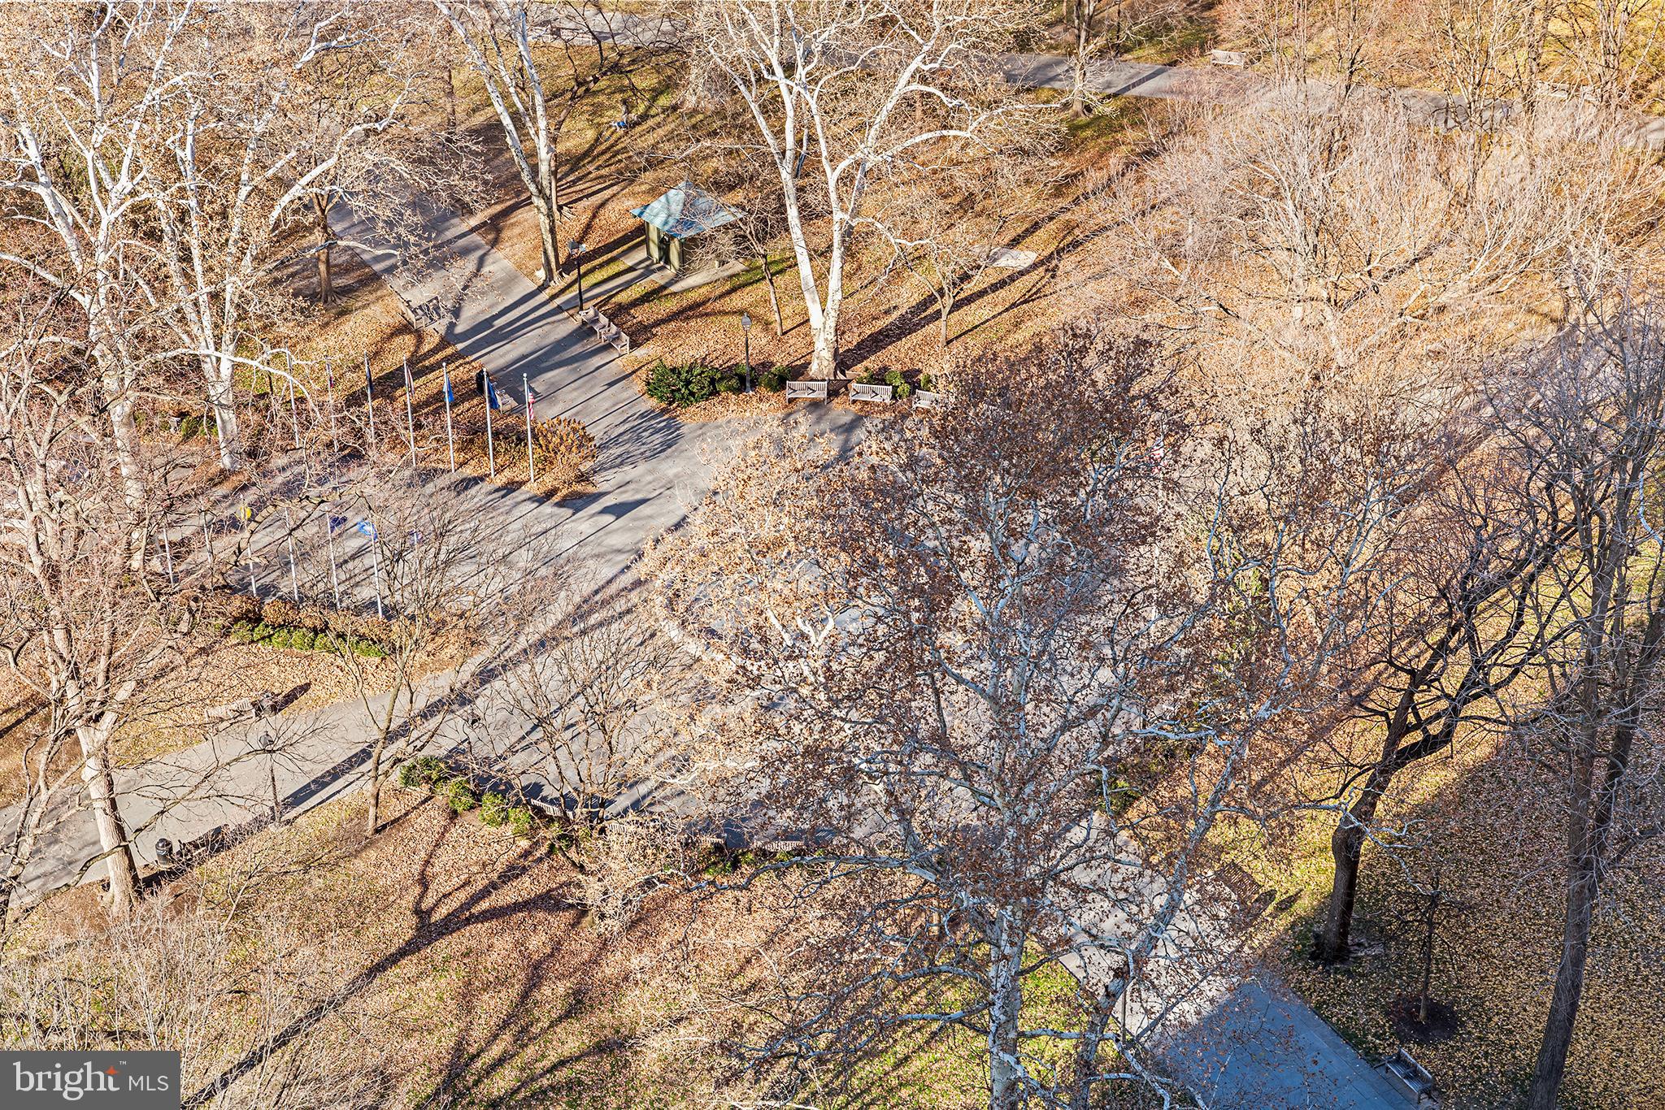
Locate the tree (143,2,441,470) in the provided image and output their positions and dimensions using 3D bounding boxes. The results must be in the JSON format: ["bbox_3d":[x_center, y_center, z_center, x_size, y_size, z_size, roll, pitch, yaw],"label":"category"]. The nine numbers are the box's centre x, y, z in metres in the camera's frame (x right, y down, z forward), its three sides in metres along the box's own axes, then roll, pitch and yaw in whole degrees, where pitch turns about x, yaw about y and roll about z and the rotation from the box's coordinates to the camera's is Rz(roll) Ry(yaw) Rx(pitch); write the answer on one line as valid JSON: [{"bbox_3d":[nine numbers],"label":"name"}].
[{"bbox_3d":[-23.729,-14.258,137.430,13.000,25.000,13.000,0,34,0],"label":"tree"}]

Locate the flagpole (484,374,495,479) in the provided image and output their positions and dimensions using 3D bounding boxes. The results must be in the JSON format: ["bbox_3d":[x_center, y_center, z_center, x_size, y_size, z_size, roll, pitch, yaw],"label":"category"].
[{"bbox_3d":[-15.063,-5.754,142.131,0.160,5.550,0.160,0,34,0],"label":"flagpole"}]

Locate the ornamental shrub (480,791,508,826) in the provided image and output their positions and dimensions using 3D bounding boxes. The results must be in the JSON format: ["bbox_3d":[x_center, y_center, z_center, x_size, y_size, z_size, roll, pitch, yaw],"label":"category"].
[{"bbox_3d":[-13.072,9.629,124.652,1.100,1.150,1.100,-1,32,0],"label":"ornamental shrub"}]

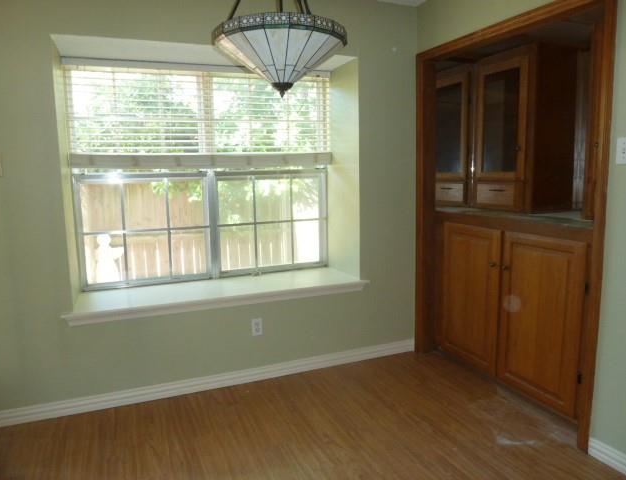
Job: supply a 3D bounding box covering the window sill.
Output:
[{"bbox_3d":[-0.598,0.354,3.153,1.905,0.072,0.599,-4,8,-21],"label":"window sill"}]

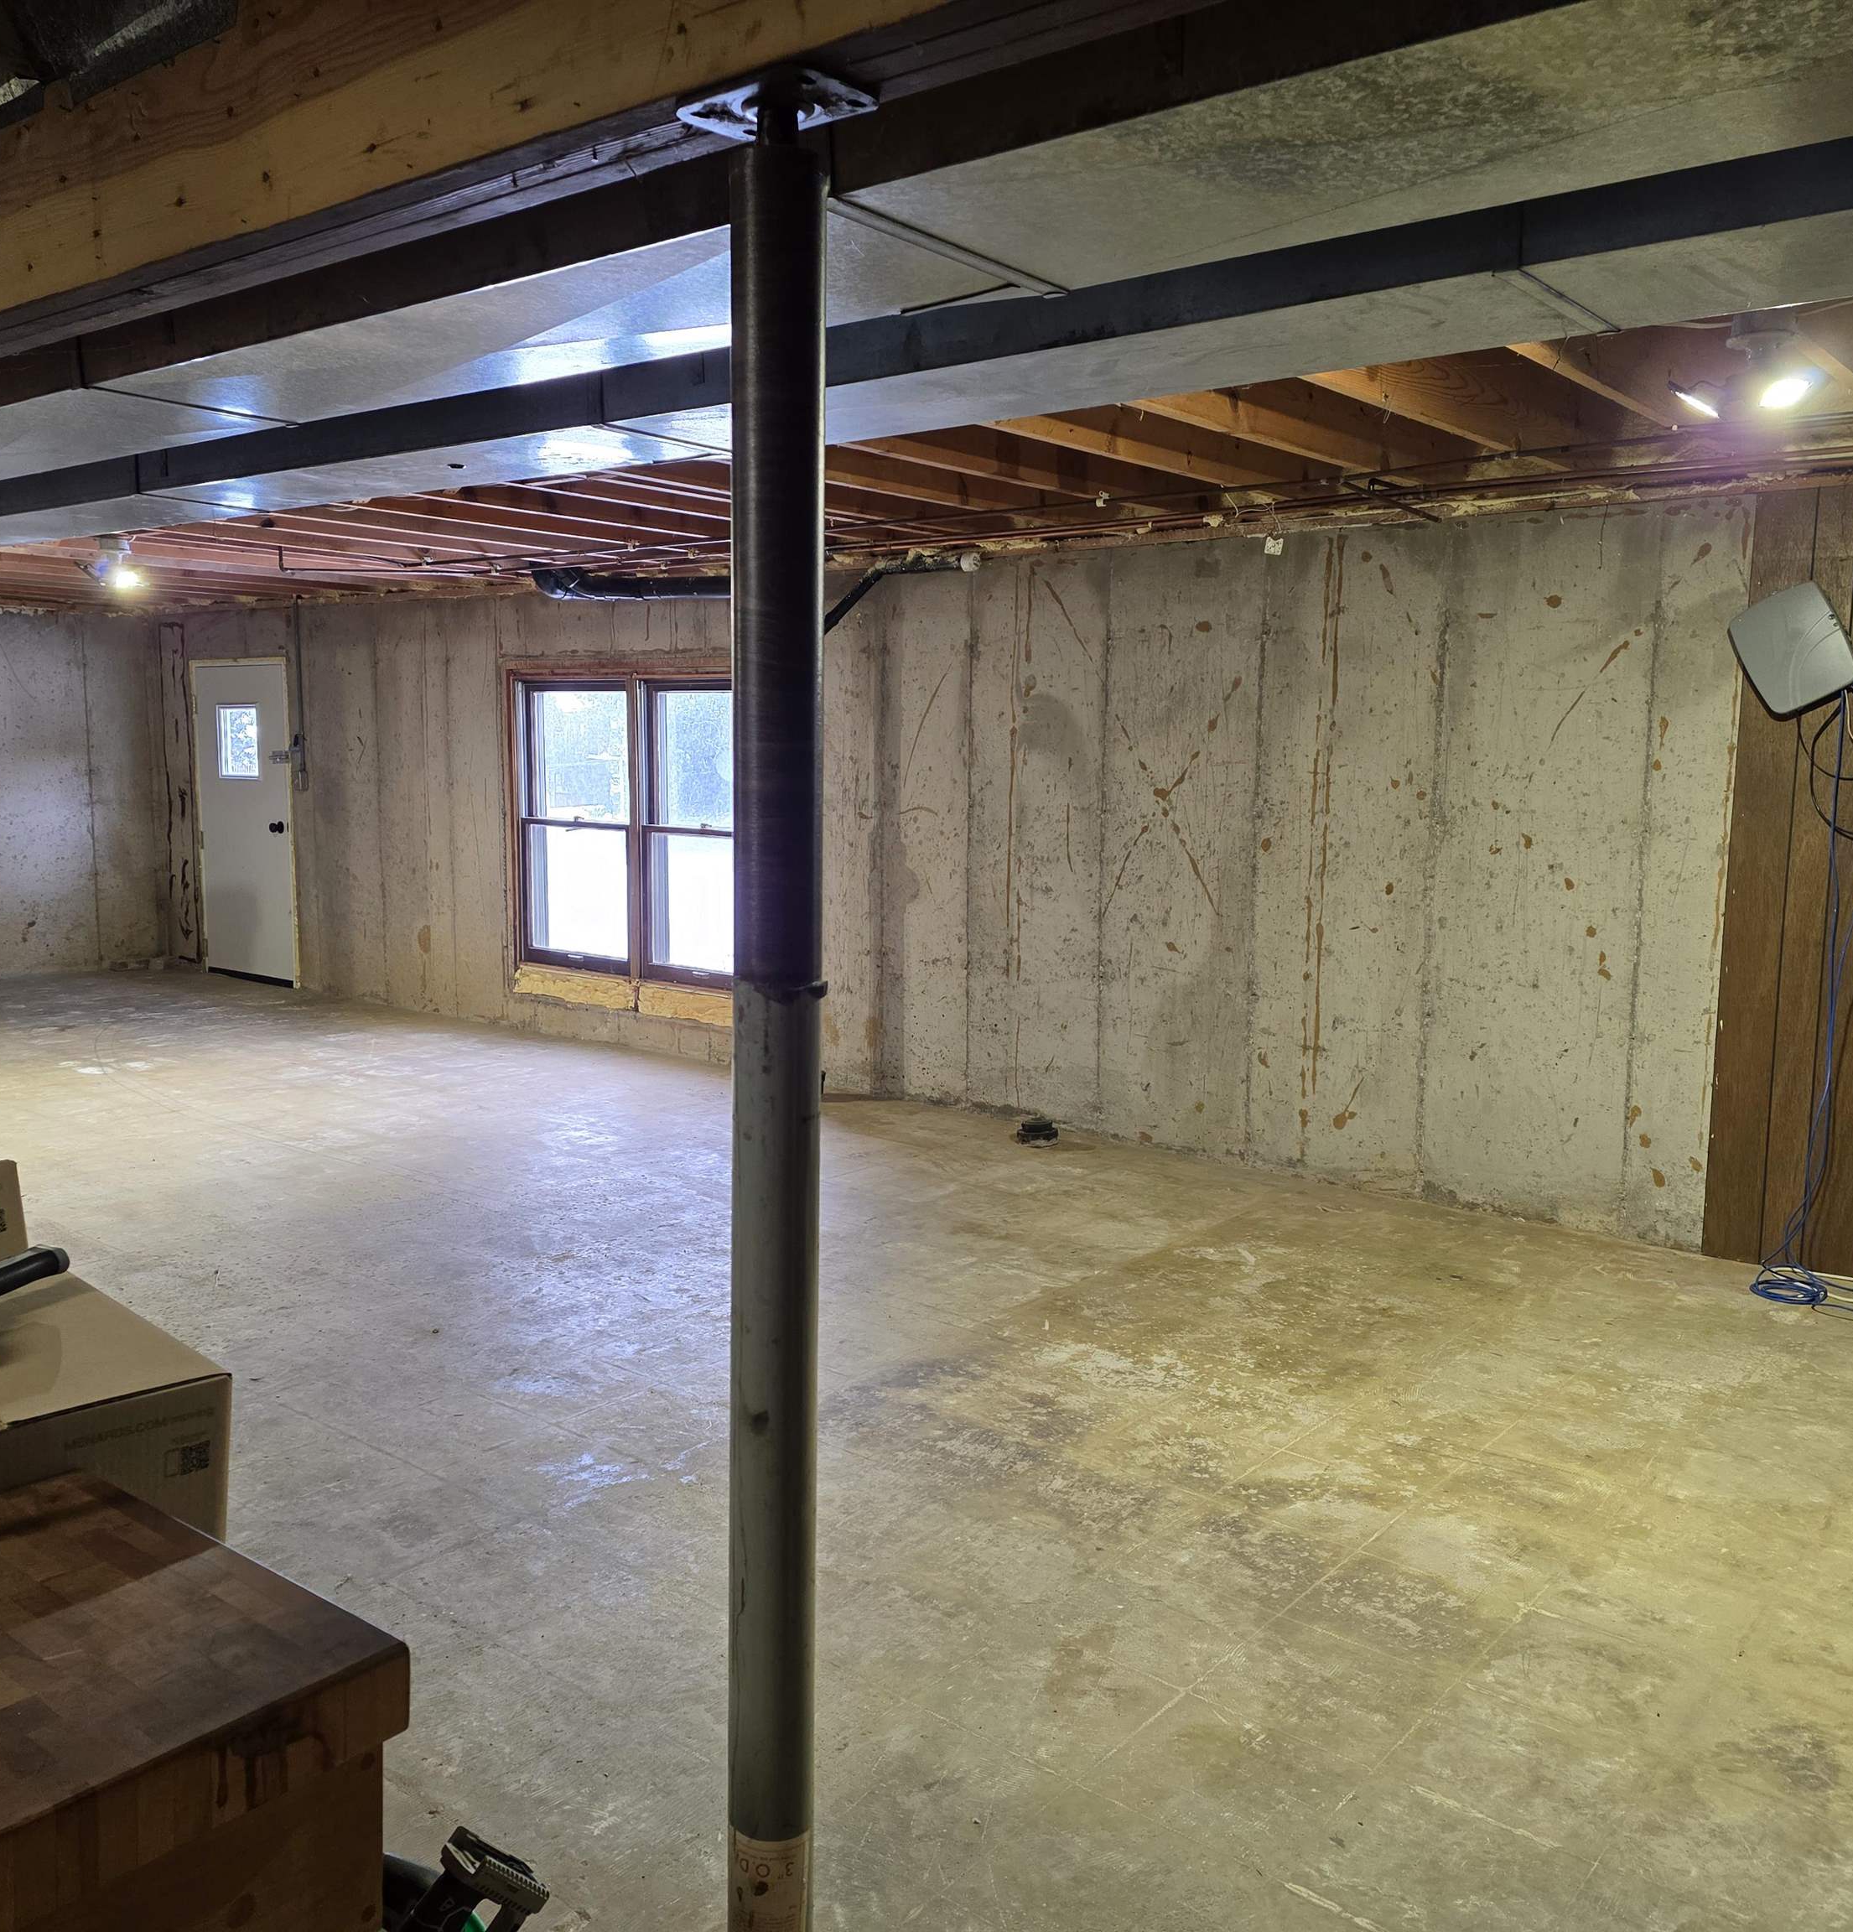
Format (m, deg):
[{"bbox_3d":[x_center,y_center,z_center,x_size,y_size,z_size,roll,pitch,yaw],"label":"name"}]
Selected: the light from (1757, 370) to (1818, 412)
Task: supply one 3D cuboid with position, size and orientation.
[{"bbox_3d":[1.417,-0.948,2.820,0.105,0.060,0.105,7,10,39],"label":"light"}]

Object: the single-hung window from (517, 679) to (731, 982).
[{"bbox_3d":[-1.292,-0.613,7.662,1.650,1.350,0.110,7,10,39],"label":"single-hung window"}]

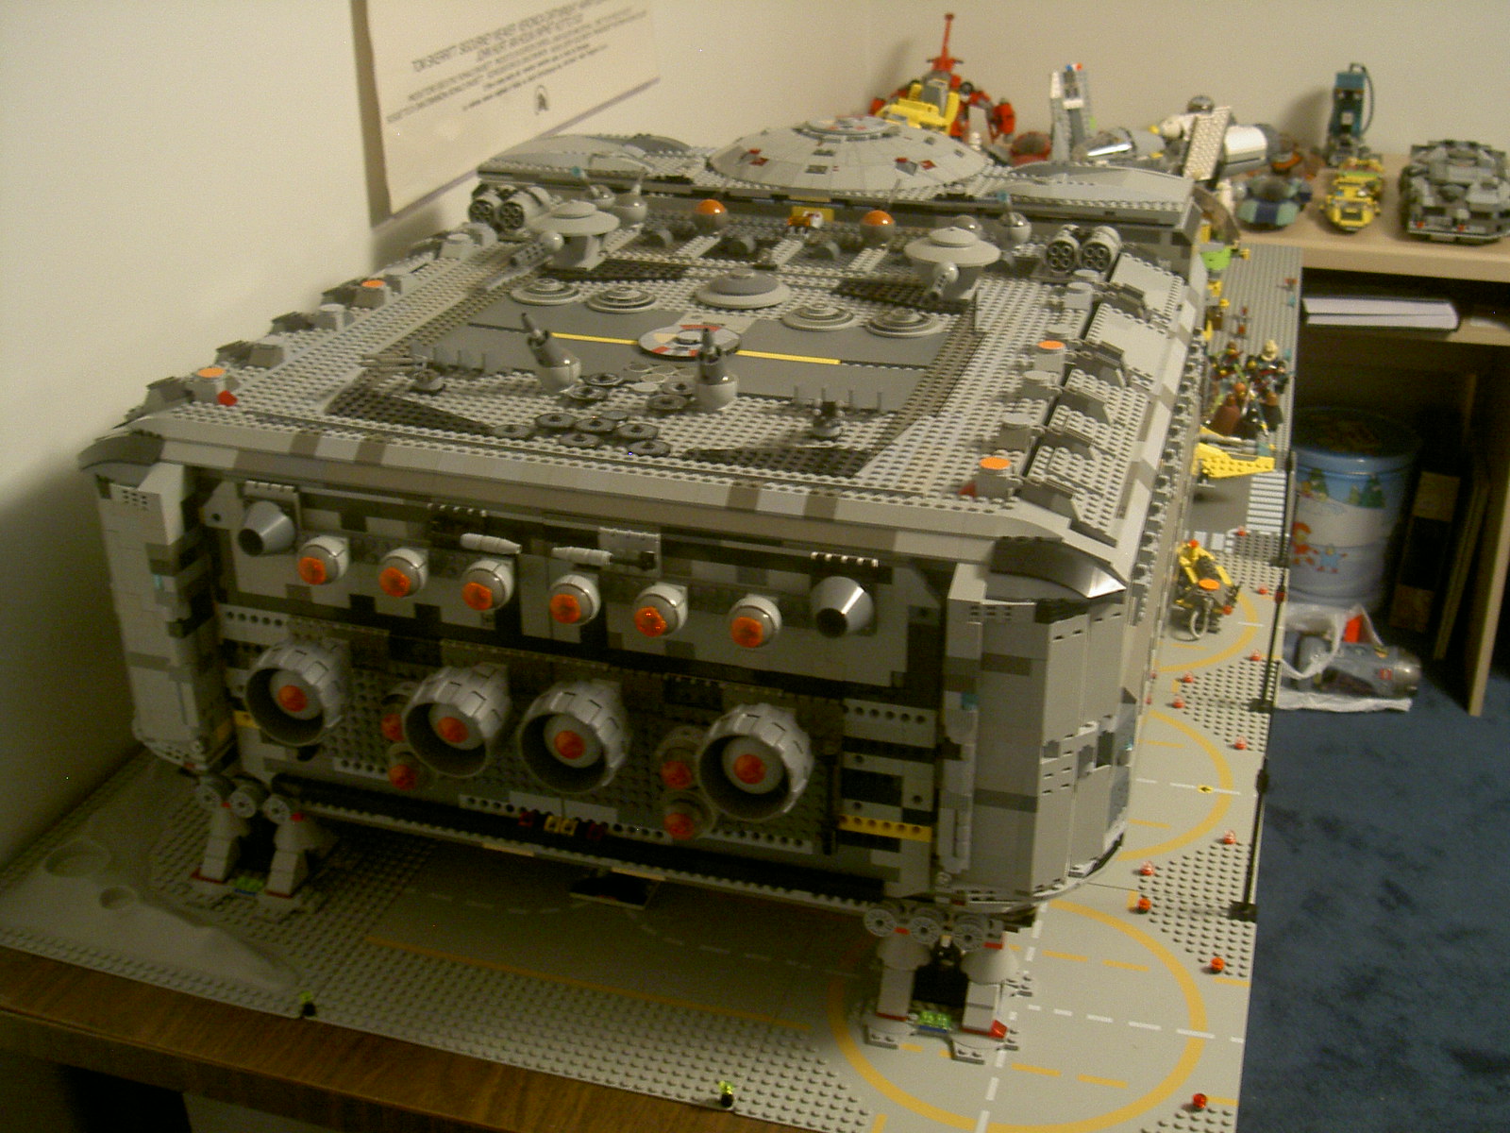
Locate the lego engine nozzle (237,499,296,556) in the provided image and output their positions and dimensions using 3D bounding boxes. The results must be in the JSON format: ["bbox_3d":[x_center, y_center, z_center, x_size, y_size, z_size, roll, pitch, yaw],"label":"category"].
[{"bbox_3d":[-0.266,-0.017,0.914,0.032,0.032,0.019,8,27,15],"label":"lego engine nozzle"}]

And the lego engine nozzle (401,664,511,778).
[{"bbox_3d":[-0.153,0.078,0.903,0.050,0.050,0.049,8,27,15],"label":"lego engine nozzle"}]

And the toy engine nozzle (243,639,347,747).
[{"bbox_3d":[-0.244,0.064,0.927,0.050,0.050,0.049,8,27,15],"label":"toy engine nozzle"}]

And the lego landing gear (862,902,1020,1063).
[{"bbox_3d":[0.107,0.217,0.953,0.094,0.075,0.084,7,27,16],"label":"lego landing gear"}]

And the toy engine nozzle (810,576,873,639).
[{"bbox_3d":[0.040,0.024,0.830,0.032,0.032,0.019,8,27,15],"label":"toy engine nozzle"}]

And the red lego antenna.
[{"bbox_3d":[0.310,-0.853,2.780,0.052,0.100,0.040,7,27,16],"label":"red lego antenna"}]

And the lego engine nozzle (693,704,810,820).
[{"bbox_3d":[0.001,0.095,0.859,0.050,0.050,0.049,8,27,15],"label":"lego engine nozzle"}]

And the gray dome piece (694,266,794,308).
[{"bbox_3d":[-0.008,-0.188,1.131,0.064,0.016,0.064,0,26,0],"label":"gray dome piece"}]

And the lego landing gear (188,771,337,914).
[{"bbox_3d":[-0.311,0.165,1.072,0.094,0.075,0.084,7,27,16],"label":"lego landing gear"}]

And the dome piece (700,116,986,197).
[{"bbox_3d":[0.078,-0.349,1.402,0.229,0.033,0.229,-1,26,0],"label":"dome piece"}]

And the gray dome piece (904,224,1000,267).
[{"bbox_3d":[0.132,-0.218,1.141,0.065,0.021,0.065,7,27,16],"label":"gray dome piece"}]

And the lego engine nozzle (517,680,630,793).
[{"bbox_3d":[-0.090,0.085,0.885,0.050,0.050,0.049,8,27,15],"label":"lego engine nozzle"}]

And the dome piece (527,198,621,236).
[{"bbox_3d":[-0.129,-0.250,1.216,0.065,0.021,0.065,-1,26,0],"label":"dome piece"}]

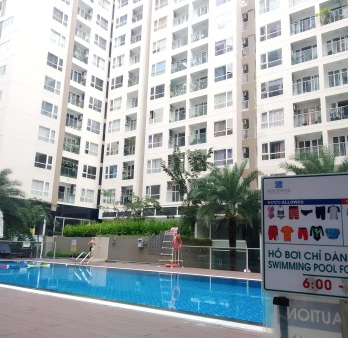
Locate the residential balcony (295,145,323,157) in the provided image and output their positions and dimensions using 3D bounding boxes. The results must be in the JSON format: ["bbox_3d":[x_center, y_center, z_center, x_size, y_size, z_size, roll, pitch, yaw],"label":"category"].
[{"bbox_3d":[12.520,-1.328,30.955,2.450,1.300,1.200,-6,-14,35],"label":"residential balcony"}]

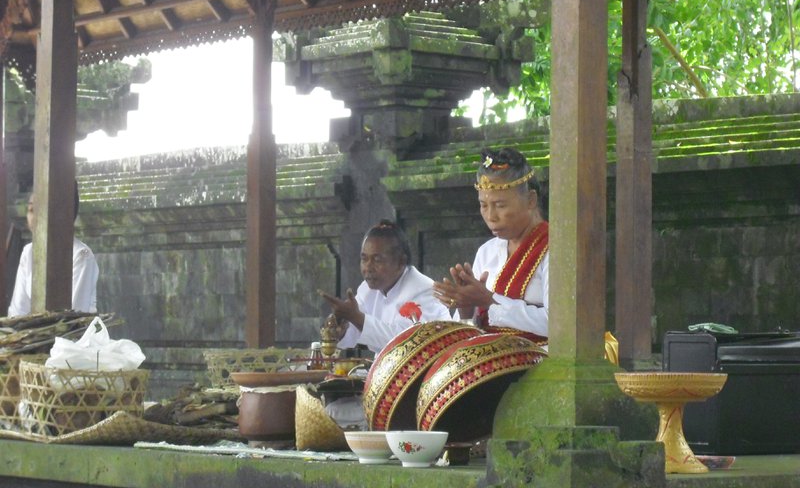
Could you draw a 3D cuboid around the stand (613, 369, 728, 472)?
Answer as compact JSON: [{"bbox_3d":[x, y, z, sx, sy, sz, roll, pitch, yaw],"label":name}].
[{"bbox_3d":[0.668,0.441,6.450,0.277,0.255,0.277,0,-2,0],"label":"stand"}]

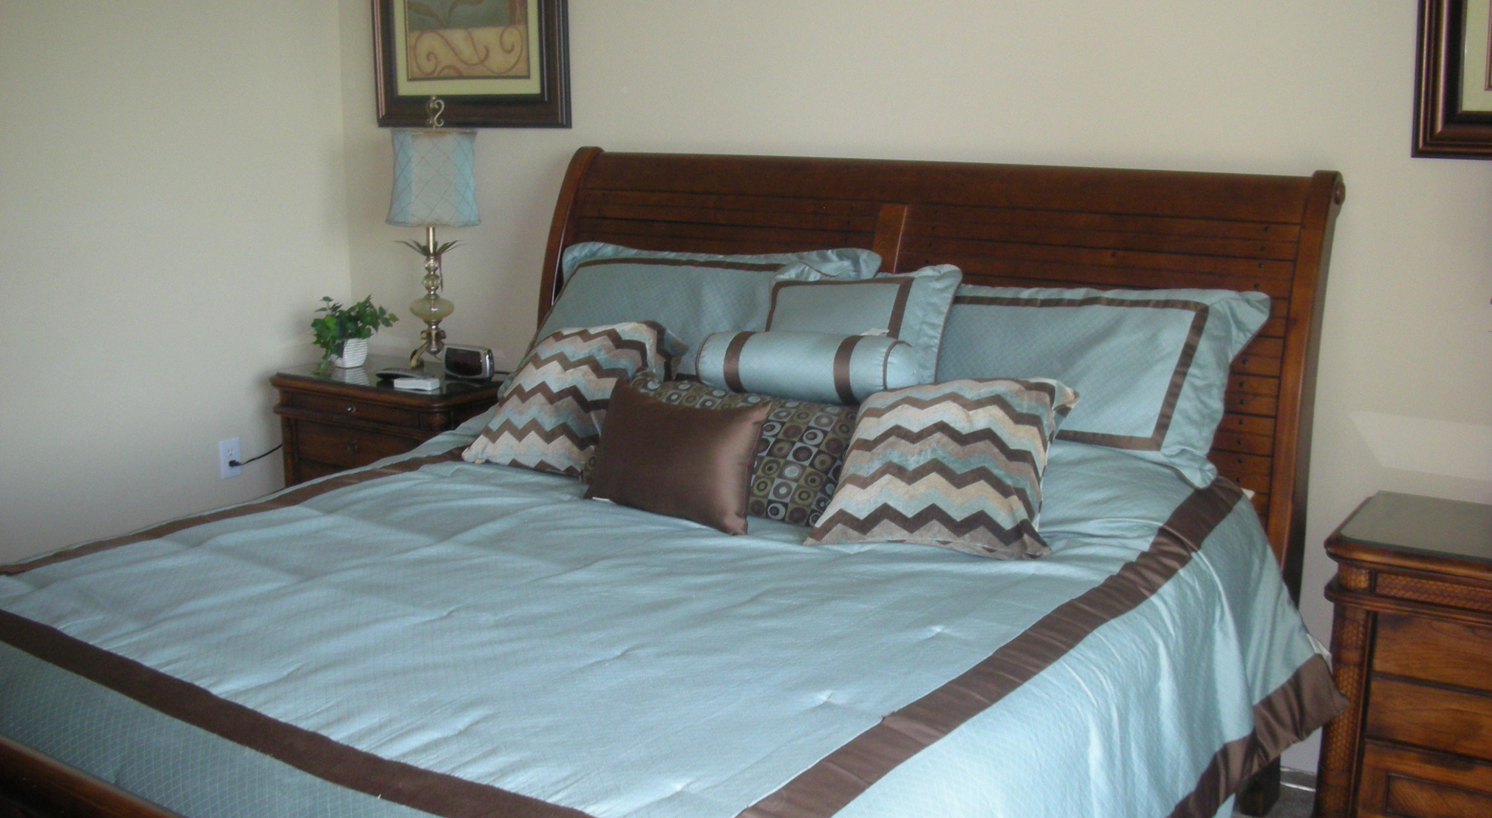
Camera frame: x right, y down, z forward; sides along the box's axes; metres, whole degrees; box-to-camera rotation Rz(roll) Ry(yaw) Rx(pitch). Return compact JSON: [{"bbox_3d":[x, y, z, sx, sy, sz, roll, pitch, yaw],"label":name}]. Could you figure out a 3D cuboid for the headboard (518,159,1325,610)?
[{"bbox_3d":[0.360,0.080,3.776,2.017,1.392,0.270,7,14,31],"label":"headboard"}]

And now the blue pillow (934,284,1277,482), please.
[{"bbox_3d":[0.567,-0.088,3.138,0.900,0.160,0.490,7,59,31],"label":"blue pillow"}]

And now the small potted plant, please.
[{"bbox_3d":[-1.203,-0.232,4.633,0.230,0.220,0.210,7,14,31],"label":"small potted plant"}]

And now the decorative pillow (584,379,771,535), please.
[{"bbox_3d":[-0.134,0.084,2.931,0.390,0.260,0.130,9,-13,35],"label":"decorative pillow"}]

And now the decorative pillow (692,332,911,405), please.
[{"bbox_3d":[0.122,-0.099,3.128,0.480,0.140,0.140,7,14,31],"label":"decorative pillow"}]

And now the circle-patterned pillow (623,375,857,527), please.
[{"bbox_3d":[-0.012,0.054,3.115,0.590,0.310,0.140,8,-24,33],"label":"circle-patterned pillow"}]

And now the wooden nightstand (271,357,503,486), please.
[{"bbox_3d":[-1.004,0.280,4.549,0.680,0.750,0.460,7,14,31],"label":"wooden nightstand"}]

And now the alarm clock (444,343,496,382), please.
[{"bbox_3d":[-0.815,-0.147,4.507,0.160,0.105,0.080,7,14,31],"label":"alarm clock"}]

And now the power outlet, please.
[{"bbox_3d":[-1.554,0.149,4.558,0.012,0.118,0.073,7,14,31],"label":"power outlet"}]

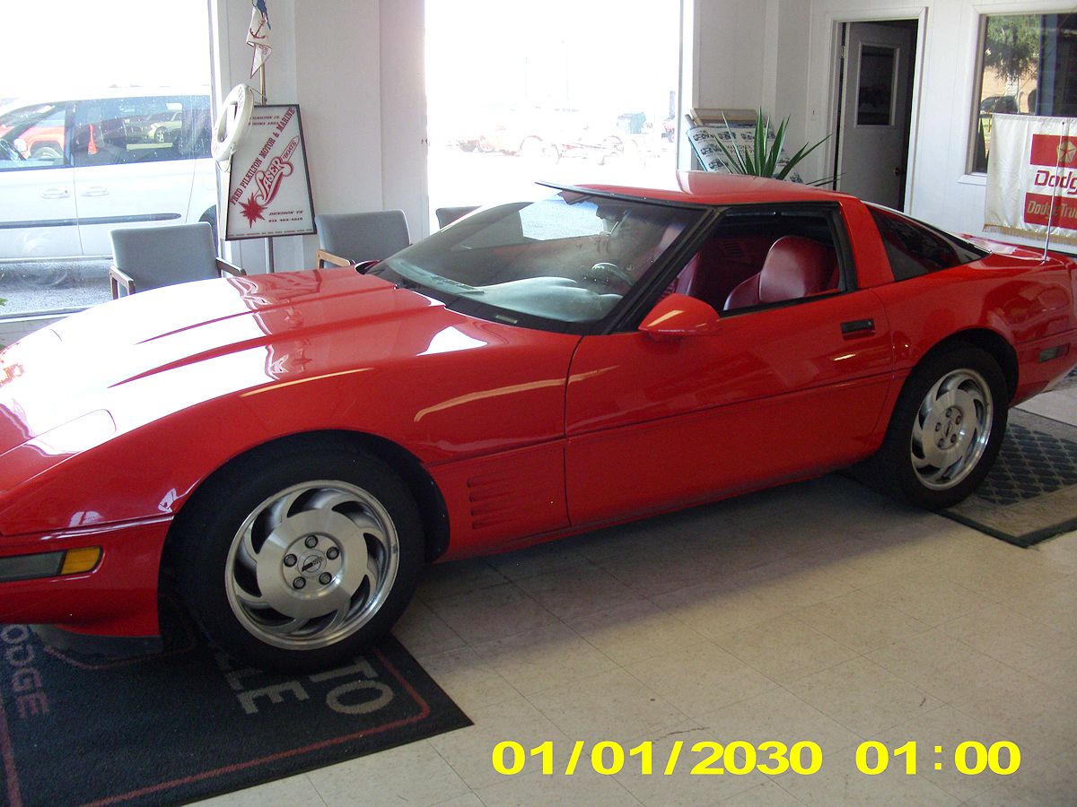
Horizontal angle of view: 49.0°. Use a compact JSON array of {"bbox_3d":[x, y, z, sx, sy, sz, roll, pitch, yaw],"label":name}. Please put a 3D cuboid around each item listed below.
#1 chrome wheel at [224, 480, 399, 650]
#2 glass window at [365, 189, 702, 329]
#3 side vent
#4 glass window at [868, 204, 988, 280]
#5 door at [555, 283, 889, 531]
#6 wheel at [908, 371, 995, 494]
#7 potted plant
[{"bbox_3d":[-0.607,0.401,3.086,0.462,0.462,0.150,-7,18,-26],"label":"chrome wheel"},{"bbox_3d":[-0.105,-0.536,4.105,0.850,0.140,1.460,-36,30,-20],"label":"glass window"},{"bbox_3d":[-0.117,0.252,3.246,0.200,0.165,0.040,-9,19,-31],"label":"side vent"},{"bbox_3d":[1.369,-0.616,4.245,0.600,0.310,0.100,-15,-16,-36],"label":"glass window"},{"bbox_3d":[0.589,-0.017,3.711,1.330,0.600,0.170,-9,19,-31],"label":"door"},{"bbox_3d":[1.458,0.077,4.323,0.462,0.462,0.150,-9,19,-31],"label":"wheel"},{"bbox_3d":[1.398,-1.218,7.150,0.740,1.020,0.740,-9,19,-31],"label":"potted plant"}]

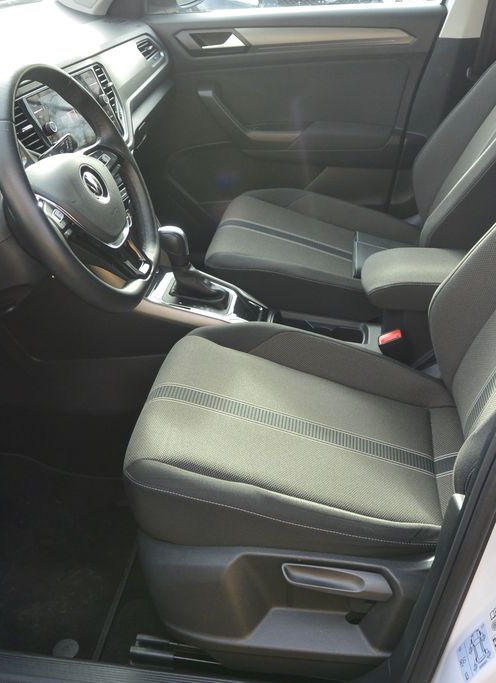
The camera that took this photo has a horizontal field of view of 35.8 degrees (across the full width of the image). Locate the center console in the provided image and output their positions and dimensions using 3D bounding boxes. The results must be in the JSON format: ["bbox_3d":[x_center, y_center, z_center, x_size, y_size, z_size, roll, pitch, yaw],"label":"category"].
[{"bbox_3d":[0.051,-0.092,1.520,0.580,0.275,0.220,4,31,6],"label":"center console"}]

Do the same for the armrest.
[{"bbox_3d":[0.368,-0.111,1.460,0.300,0.087,0.160,4,31,6],"label":"armrest"}]

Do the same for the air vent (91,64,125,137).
[{"bbox_3d":[-0.270,-0.481,1.525,0.030,0.130,0.060,-12,27,17],"label":"air vent"}]

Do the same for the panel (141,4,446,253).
[{"bbox_3d":[0.067,-0.582,2.071,0.845,0.615,0.120,4,31,6],"label":"panel"}]

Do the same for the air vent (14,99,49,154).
[{"bbox_3d":[-0.354,-0.335,1.255,0.030,0.112,0.068,-7,26,26],"label":"air vent"}]

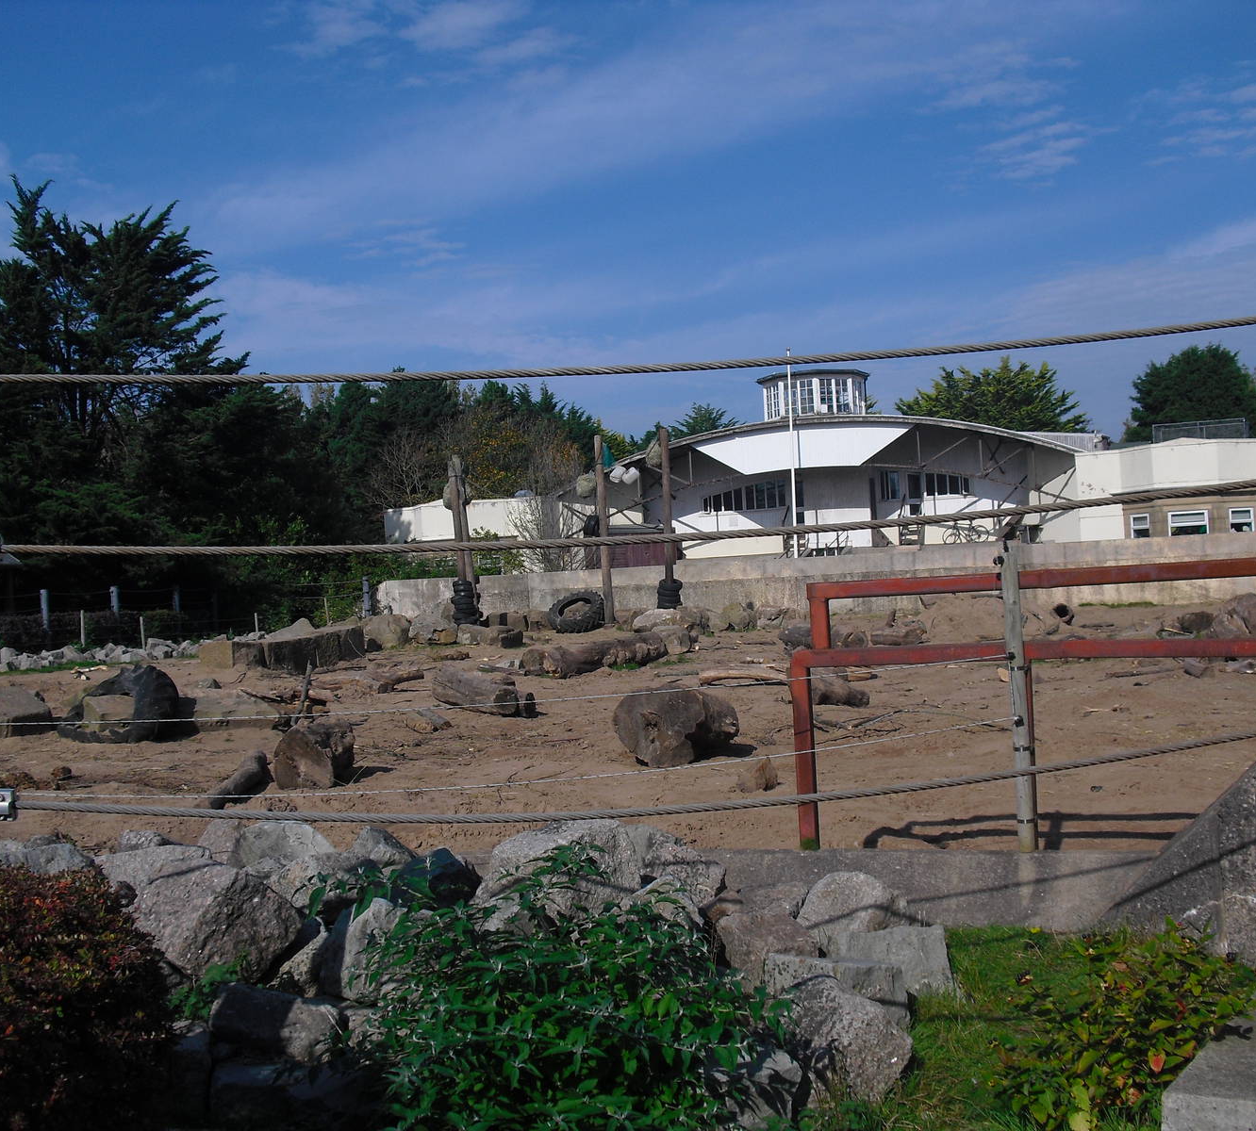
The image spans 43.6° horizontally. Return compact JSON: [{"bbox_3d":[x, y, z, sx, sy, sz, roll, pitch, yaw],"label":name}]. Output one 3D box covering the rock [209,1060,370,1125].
[{"bbox_3d":[-1.153,1.817,5.300,0.530,0.300,0.420,-3,1,-12],"label":"rock"}]

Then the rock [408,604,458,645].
[{"bbox_3d":[-3.698,1.112,29.773,0.920,0.760,0.800,-3,1,-7],"label":"rock"}]

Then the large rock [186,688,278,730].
[{"bbox_3d":[-4.335,1.586,17.100,0.950,0.320,0.750,-3,0,0],"label":"large rock"}]

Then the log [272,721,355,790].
[{"bbox_3d":[-2.768,1.658,13.900,0.550,0.570,0.800,-3,1,2],"label":"log"}]

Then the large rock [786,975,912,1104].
[{"bbox_3d":[0.892,1.900,6.300,0.480,0.460,0.460,-3,1,0],"label":"large rock"}]

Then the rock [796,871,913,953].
[{"bbox_3d":[1.171,1.798,8.100,0.570,0.380,0.450,-3,0,0],"label":"rock"}]

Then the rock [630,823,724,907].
[{"bbox_3d":[0.313,1.888,9.800,0.580,0.460,0.500,-3,1,0],"label":"rock"}]

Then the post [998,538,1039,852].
[{"bbox_3d":[2.382,0.786,9.550,0.110,1.900,0.110,-3,1,0],"label":"post"}]

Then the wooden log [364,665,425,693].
[{"bbox_3d":[-3.605,1.762,24.300,0.900,0.360,0.400,-3,1,0],"label":"wooden log"}]

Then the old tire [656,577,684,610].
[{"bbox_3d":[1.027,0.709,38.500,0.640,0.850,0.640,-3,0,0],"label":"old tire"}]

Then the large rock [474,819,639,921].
[{"bbox_3d":[-0.436,1.879,9.600,0.970,0.560,0.720,-3,1,0],"label":"large rock"}]

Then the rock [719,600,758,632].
[{"bbox_3d":[2.049,0.922,29.371,0.700,0.600,0.600,-3,1,4],"label":"rock"}]

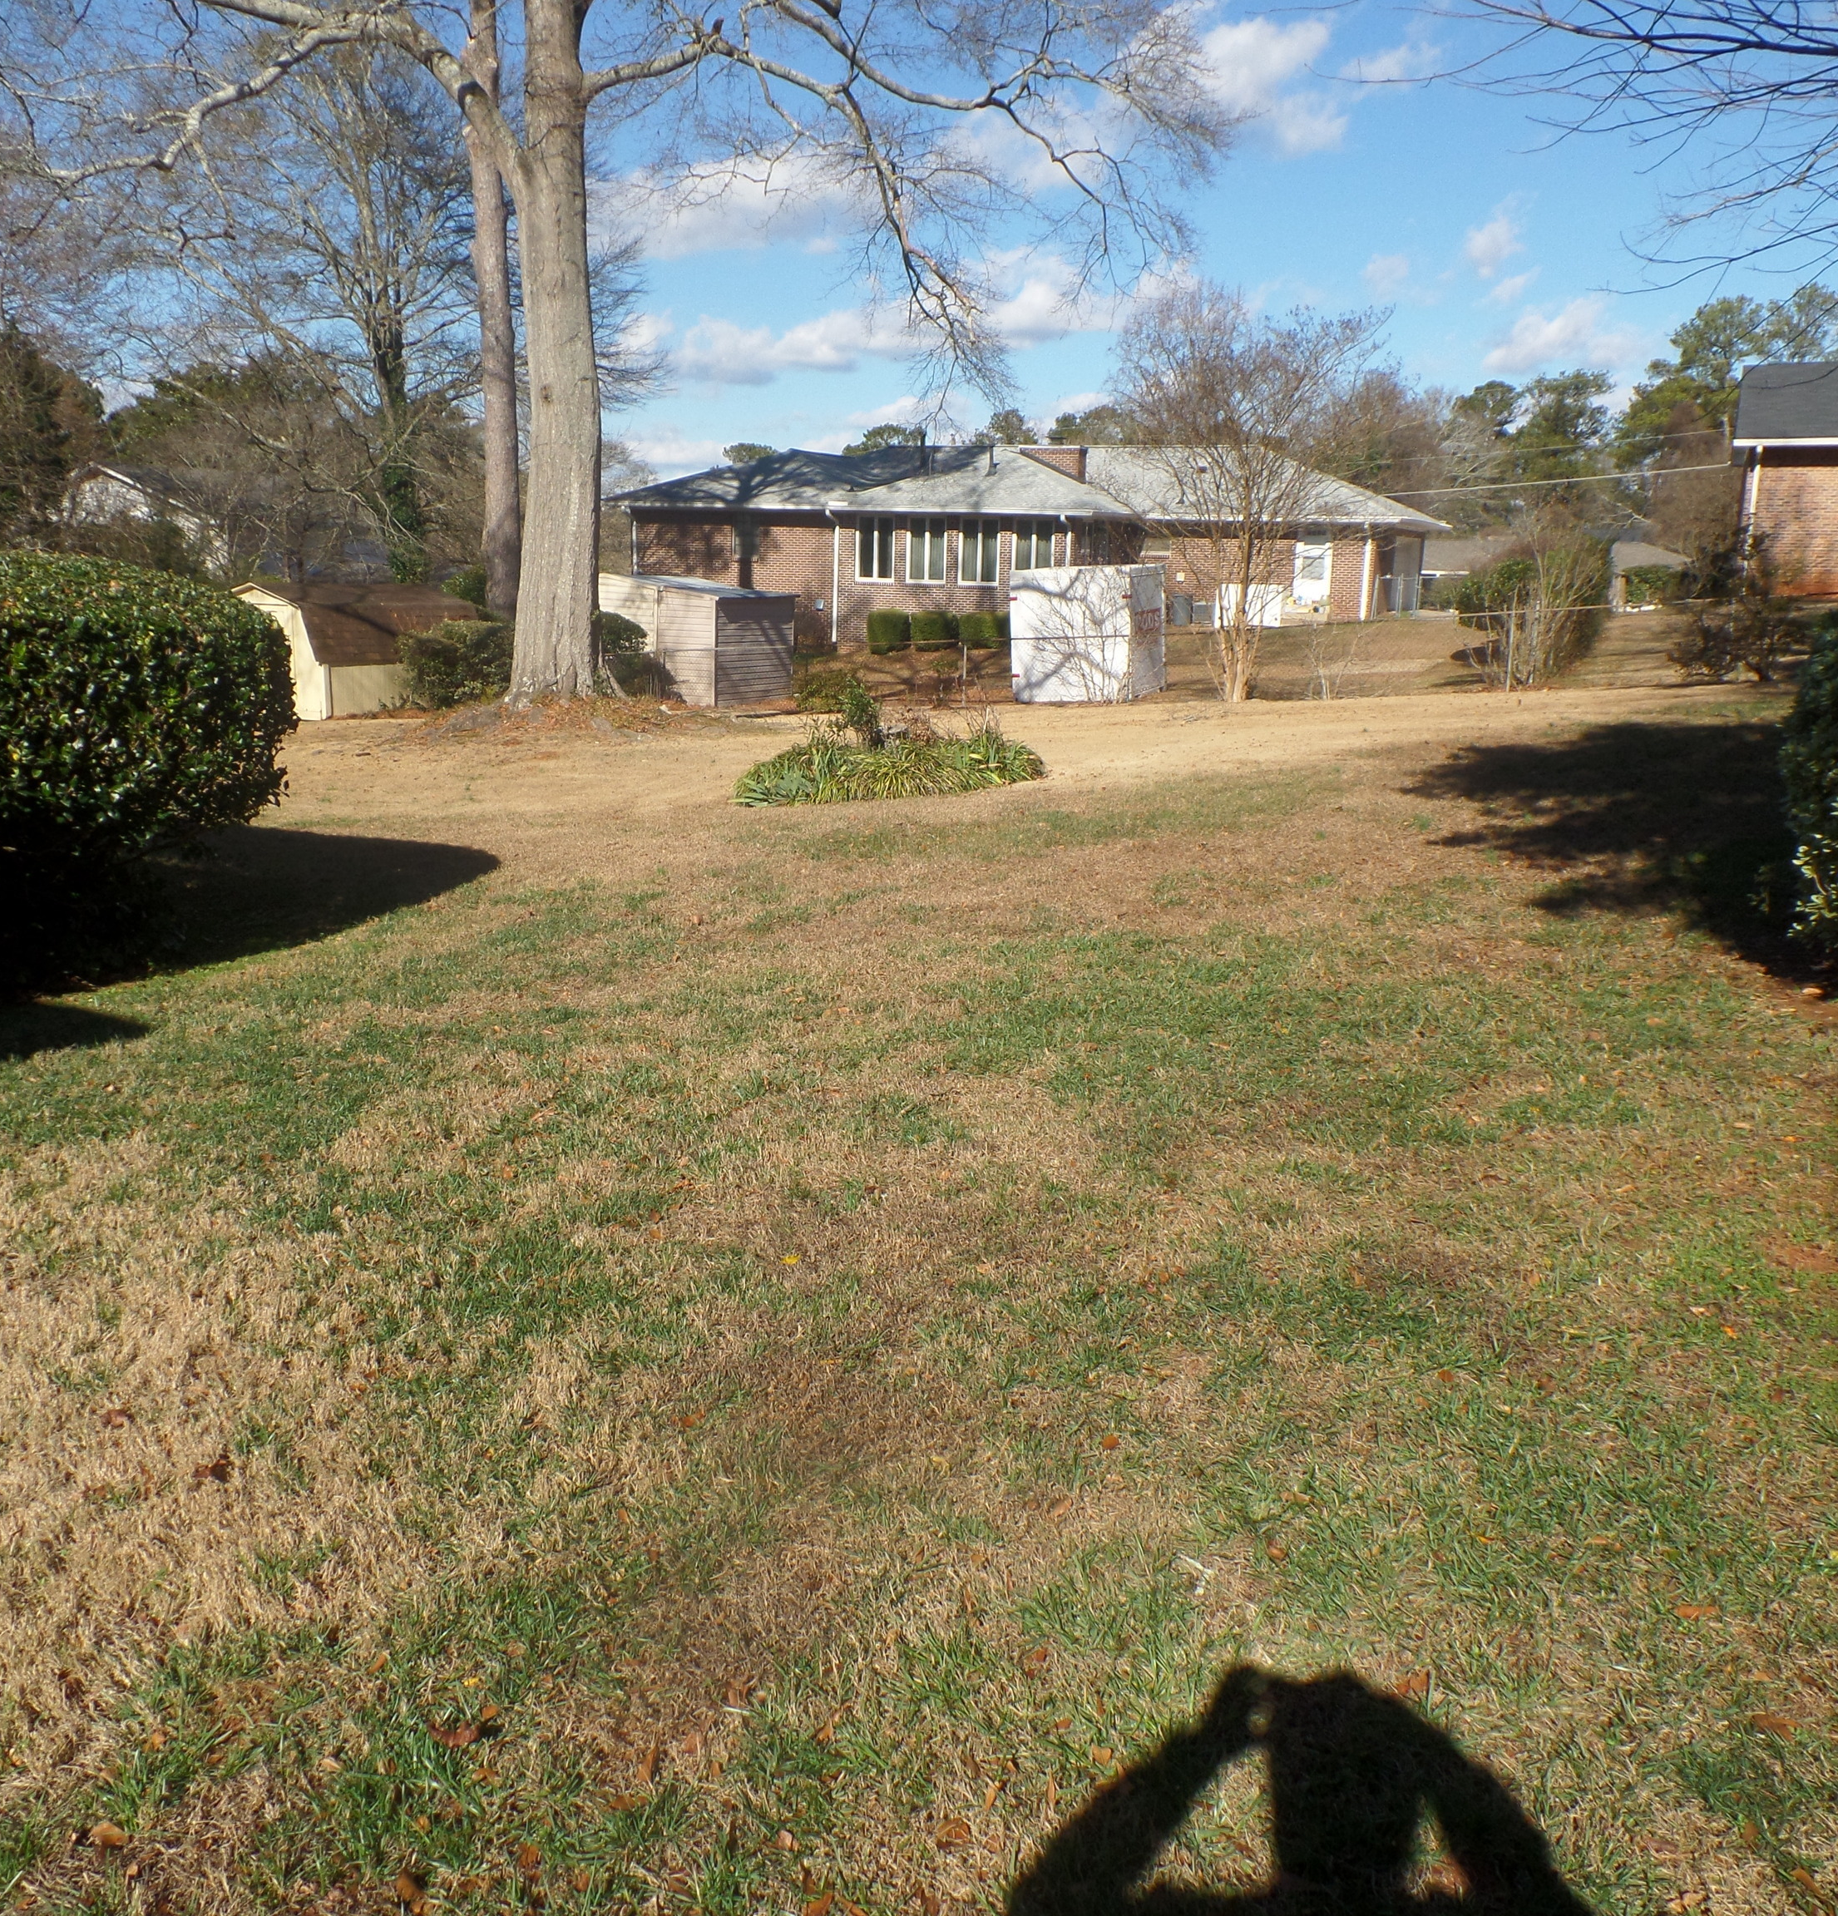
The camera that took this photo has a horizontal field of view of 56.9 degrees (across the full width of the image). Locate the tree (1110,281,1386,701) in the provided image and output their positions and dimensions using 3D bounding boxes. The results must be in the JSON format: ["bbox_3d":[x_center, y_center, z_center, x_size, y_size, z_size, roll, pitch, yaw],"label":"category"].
[{"bbox_3d":[5.125,-7.291,27.000,4.293,6.350,4.293,4,12,10],"label":"tree"}]

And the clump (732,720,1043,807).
[{"bbox_3d":[-0.289,-1.903,16.100,2.947,0.616,2.800,1,12,-1],"label":"clump"}]

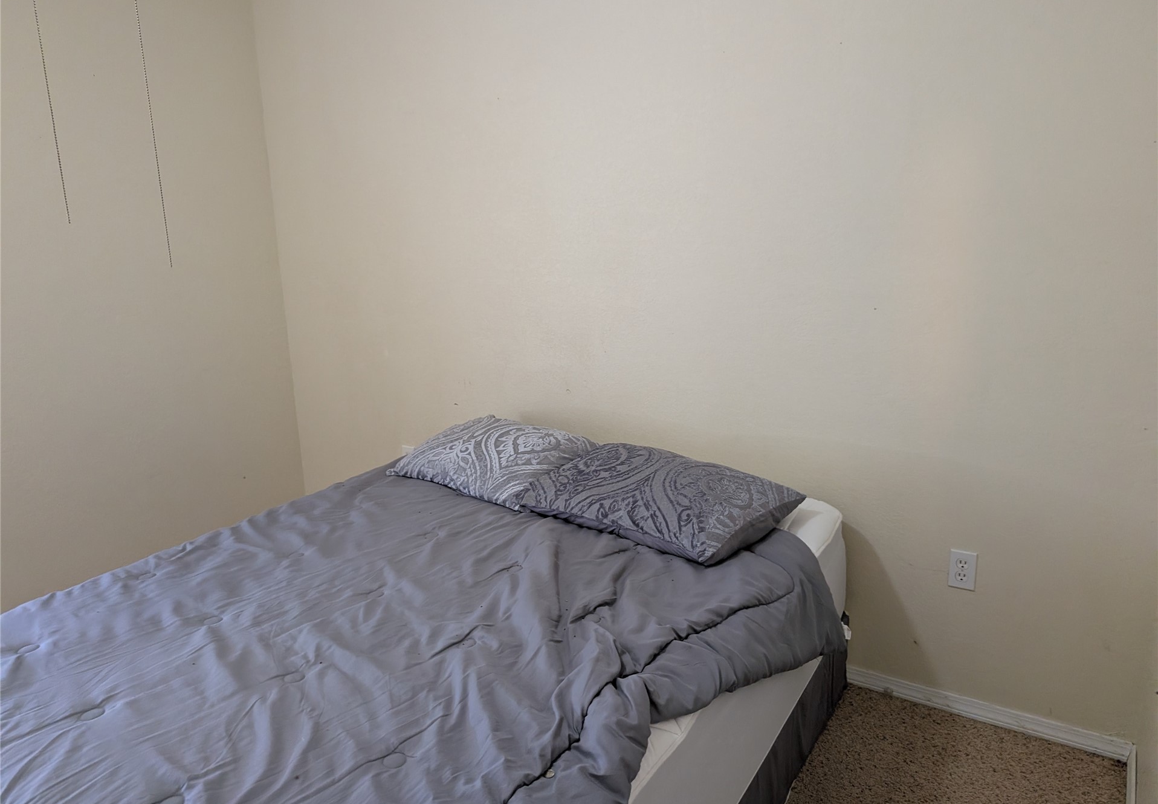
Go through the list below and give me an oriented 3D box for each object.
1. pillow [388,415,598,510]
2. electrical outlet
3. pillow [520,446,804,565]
[{"bbox_3d":[-0.274,0.197,2.885,0.660,0.160,0.500,8,25,36],"label":"pillow"},{"bbox_3d":[1.115,0.490,2.336,0.070,0.114,0.007,6,14,33],"label":"electrical outlet"},{"bbox_3d":[0.244,0.280,2.447,0.690,0.160,0.510,10,23,34],"label":"pillow"}]

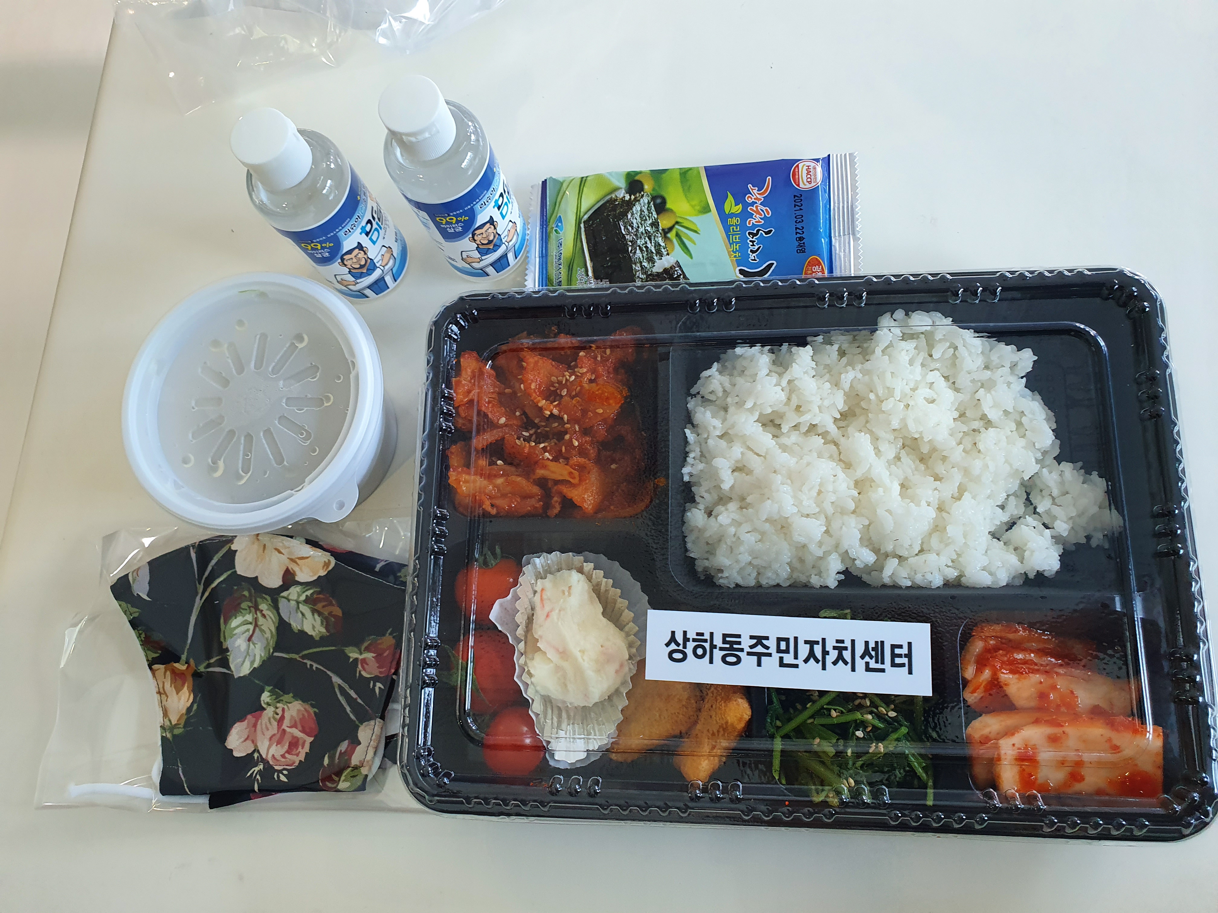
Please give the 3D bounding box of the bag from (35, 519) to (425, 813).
[{"bbox_3d":[-0.158,0.088,0.387,0.175,0.020,0.123,-1,78,7],"label":"bag"}]

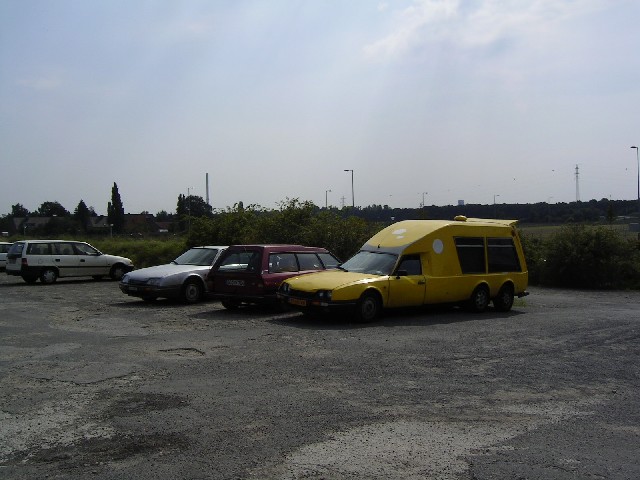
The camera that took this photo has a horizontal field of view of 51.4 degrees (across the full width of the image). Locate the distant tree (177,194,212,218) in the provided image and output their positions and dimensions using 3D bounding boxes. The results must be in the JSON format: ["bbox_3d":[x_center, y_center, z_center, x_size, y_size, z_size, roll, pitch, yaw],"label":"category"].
[{"bbox_3d":[-35.825,-6.153,190.000,10.280,13.670,10.280,0,0,0],"label":"distant tree"}]

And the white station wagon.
[{"bbox_3d":[-8.600,0.745,23.400,4.270,1.460,1.690,0,0,-44],"label":"white station wagon"}]

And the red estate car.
[{"bbox_3d":[-0.460,0.840,16.100,1.750,1.460,4.900,1,0,34],"label":"red estate car"}]

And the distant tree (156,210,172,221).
[{"bbox_3d":[-53.733,-4.893,230.000,5.530,10.600,5.530,0,0,0],"label":"distant tree"}]

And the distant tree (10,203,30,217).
[{"bbox_3d":[-98.993,-6.136,220.000,6.610,12.520,6.610,0,0,0],"label":"distant tree"}]

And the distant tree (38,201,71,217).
[{"bbox_3d":[-88.086,-6.428,220.000,11.240,13.260,11.240,0,0,0],"label":"distant tree"}]

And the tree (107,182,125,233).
[{"bbox_3d":[-56.840,-7.715,185.000,5.000,16.530,5.000,0,0,0],"label":"tree"}]

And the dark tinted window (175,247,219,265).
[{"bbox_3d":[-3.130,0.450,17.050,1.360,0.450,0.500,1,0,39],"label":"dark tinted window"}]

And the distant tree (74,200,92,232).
[{"bbox_3d":[-67.511,-5.409,190.000,5.140,11.730,5.140,0,0,0],"label":"distant tree"}]

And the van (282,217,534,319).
[{"bbox_3d":[2.030,0.550,14.450,6.100,2.100,1.820,0,0,-39],"label":"van"}]

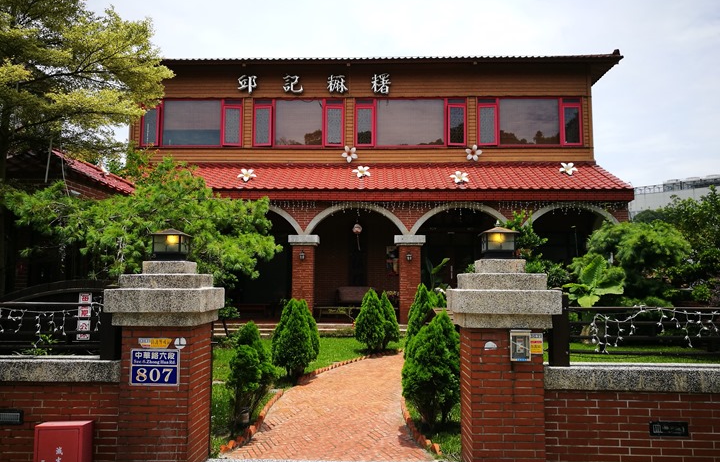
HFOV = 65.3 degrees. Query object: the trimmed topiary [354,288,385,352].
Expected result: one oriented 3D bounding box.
[{"bbox_3d":[0.210,1.837,11.777,0.657,1.276,0.657,0,-5,0],"label":"trimmed topiary"}]

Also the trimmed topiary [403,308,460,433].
[{"bbox_3d":[0.773,1.452,5.986,0.673,1.188,0.673,0,-5,0],"label":"trimmed topiary"}]

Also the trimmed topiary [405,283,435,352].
[{"bbox_3d":[1.173,1.713,10.803,0.642,1.380,0.642,0,-5,0],"label":"trimmed topiary"}]

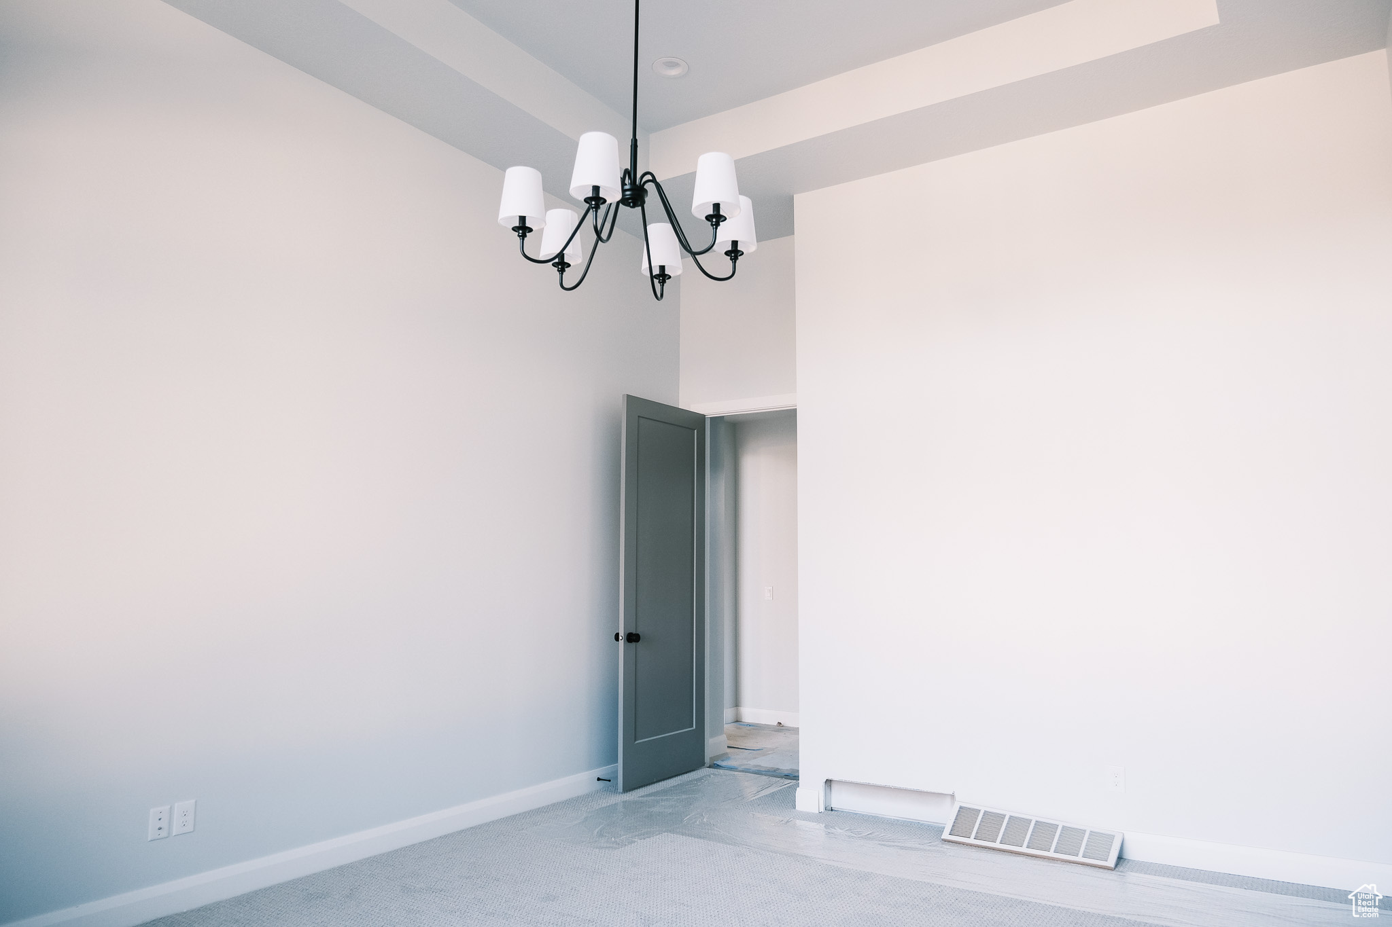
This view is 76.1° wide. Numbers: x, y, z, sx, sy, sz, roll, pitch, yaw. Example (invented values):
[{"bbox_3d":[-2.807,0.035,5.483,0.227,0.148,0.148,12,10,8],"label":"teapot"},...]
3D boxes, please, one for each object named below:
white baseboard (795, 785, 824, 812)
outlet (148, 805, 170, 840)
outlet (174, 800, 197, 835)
[{"bbox_3d":[0.628,1.887,4.988,0.135,0.127,0.020,-4,-9,29],"label":"white baseboard"},{"bbox_3d":[-2.026,1.362,3.364,0.010,0.115,0.074,-4,-9,33],"label":"outlet"},{"bbox_3d":[-1.977,1.373,3.440,0.010,0.119,0.077,-4,-9,33],"label":"outlet"}]

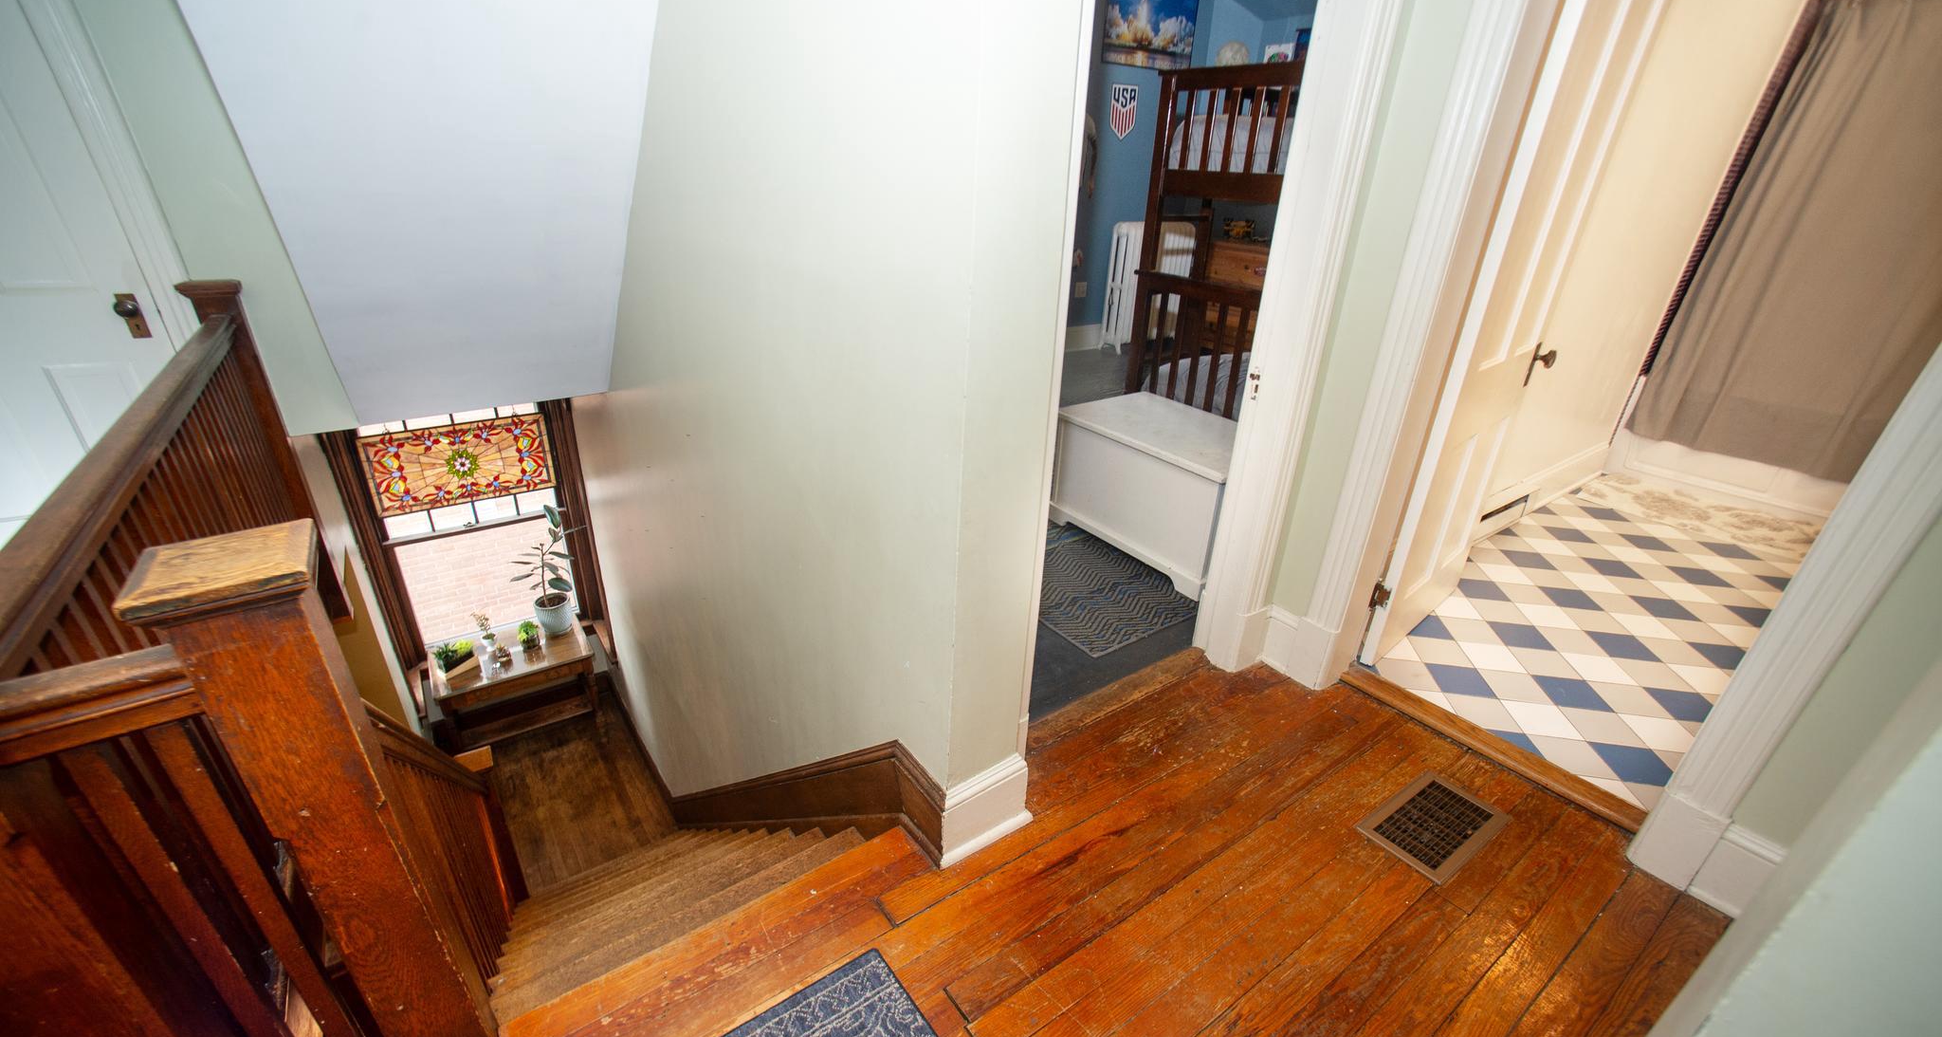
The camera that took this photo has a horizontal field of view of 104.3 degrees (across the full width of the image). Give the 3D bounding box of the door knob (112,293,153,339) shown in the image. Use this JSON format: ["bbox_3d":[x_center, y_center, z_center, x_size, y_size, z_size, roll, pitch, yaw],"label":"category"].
[{"bbox_3d":[-2.669,-0.645,2.403,0.055,0.145,0.065,-15,31,-32],"label":"door knob"}]

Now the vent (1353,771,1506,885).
[{"bbox_3d":[1.150,0.749,1.868,0.360,0.012,0.197,-15,31,-32],"label":"vent"}]

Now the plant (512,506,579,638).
[{"bbox_3d":[-2.981,0.375,5.307,0.400,0.960,0.340,-15,31,-32],"label":"plant"}]

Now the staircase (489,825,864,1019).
[{"bbox_3d":[-1.348,1.510,3.091,0.860,2.360,2.660,-17,32,-34],"label":"staircase"}]

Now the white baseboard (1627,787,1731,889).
[{"bbox_3d":[1.606,0.726,1.713,0.032,0.217,0.113,-17,32,-34],"label":"white baseboard"}]

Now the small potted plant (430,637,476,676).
[{"bbox_3d":[-3.431,0.934,5.035,0.150,0.160,0.210,18,30,29],"label":"small potted plant"}]

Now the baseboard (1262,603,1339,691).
[{"bbox_3d":[1.023,0.398,2.345,0.045,0.215,0.200,-17,32,-34],"label":"baseboard"}]

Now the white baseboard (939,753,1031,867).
[{"bbox_3d":[0.036,0.663,1.735,0.258,0.200,0.036,-15,31,-32],"label":"white baseboard"}]

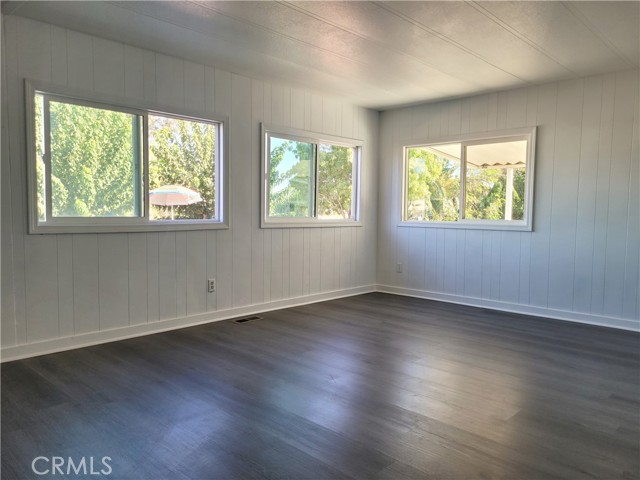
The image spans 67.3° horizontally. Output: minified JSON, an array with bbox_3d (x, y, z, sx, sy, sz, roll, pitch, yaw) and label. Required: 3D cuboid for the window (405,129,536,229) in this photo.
[{"bbox_3d":[1.562,-0.637,5.324,1.588,1.017,0.100,4,5,43],"label":"window"}]

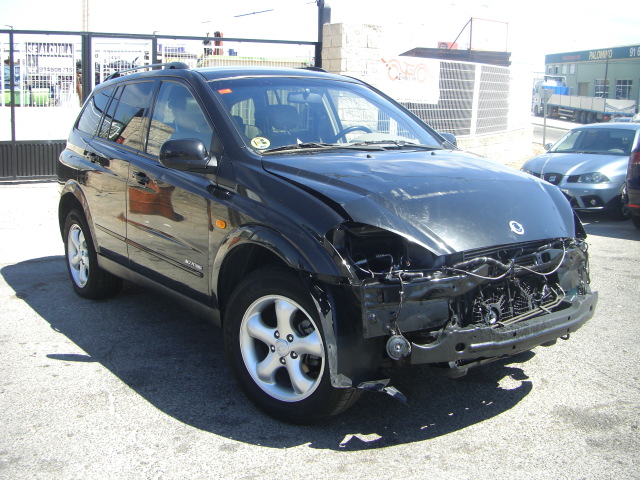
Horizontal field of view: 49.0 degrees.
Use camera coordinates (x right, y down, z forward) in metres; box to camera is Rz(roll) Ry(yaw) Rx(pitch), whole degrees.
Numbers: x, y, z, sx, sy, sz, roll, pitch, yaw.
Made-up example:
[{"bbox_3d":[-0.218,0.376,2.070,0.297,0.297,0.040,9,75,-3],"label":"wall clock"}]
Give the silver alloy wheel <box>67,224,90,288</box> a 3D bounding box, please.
[{"bbox_3d":[-1.759,0.117,5.357,0.190,0.490,0.490,-7,12,-36],"label":"silver alloy wheel"}]

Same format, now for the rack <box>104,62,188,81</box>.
[{"bbox_3d":[-1.226,-1.156,4.851,0.070,0.100,1.370,-7,12,-36],"label":"rack"}]

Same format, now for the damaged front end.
[{"bbox_3d":[0.766,0.202,3.301,1.540,0.600,0.520,-7,12,-36],"label":"damaged front end"}]

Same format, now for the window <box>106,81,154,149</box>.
[{"bbox_3d":[-1.210,-0.804,4.567,0.055,0.470,0.620,17,-3,-38],"label":"window"}]

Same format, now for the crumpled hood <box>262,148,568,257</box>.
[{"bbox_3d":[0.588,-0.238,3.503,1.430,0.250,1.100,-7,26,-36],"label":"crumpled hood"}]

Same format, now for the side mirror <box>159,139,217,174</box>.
[{"bbox_3d":[-0.675,-0.440,3.603,0.290,0.180,0.150,-7,12,-36],"label":"side mirror"}]

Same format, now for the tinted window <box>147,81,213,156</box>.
[{"bbox_3d":[-0.783,-0.691,4.011,0.060,0.480,0.880,17,-3,-38],"label":"tinted window"}]

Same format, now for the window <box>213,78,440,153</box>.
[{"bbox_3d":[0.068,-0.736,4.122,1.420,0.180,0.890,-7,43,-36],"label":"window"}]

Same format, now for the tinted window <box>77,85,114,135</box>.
[{"bbox_3d":[-1.665,-0.941,5.200,0.060,0.410,0.570,17,-1,-33],"label":"tinted window"}]

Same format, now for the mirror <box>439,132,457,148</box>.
[{"bbox_3d":[0.789,-0.625,4.702,0.290,0.180,0.150,-7,12,-36],"label":"mirror"}]

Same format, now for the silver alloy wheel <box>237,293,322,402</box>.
[{"bbox_3d":[-0.130,0.478,3.215,0.490,0.490,0.190,7,12,35],"label":"silver alloy wheel"}]

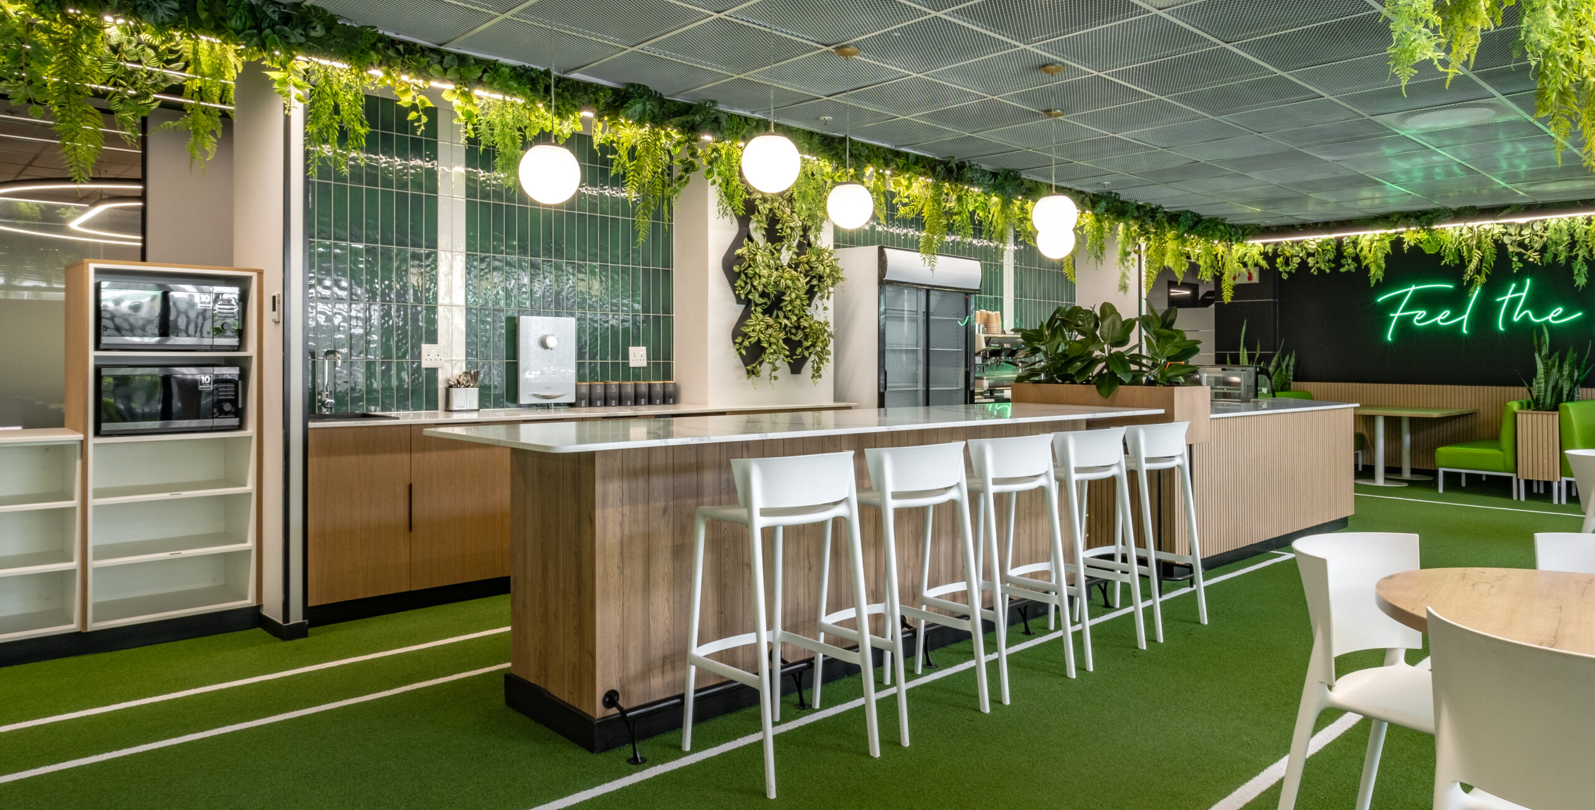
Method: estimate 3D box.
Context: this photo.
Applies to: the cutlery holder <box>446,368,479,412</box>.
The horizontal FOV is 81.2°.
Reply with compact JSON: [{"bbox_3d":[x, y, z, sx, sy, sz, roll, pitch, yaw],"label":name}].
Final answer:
[{"bbox_3d":[-1.855,-0.078,5.186,0.165,0.227,0.100,-2,3,-43],"label":"cutlery holder"}]

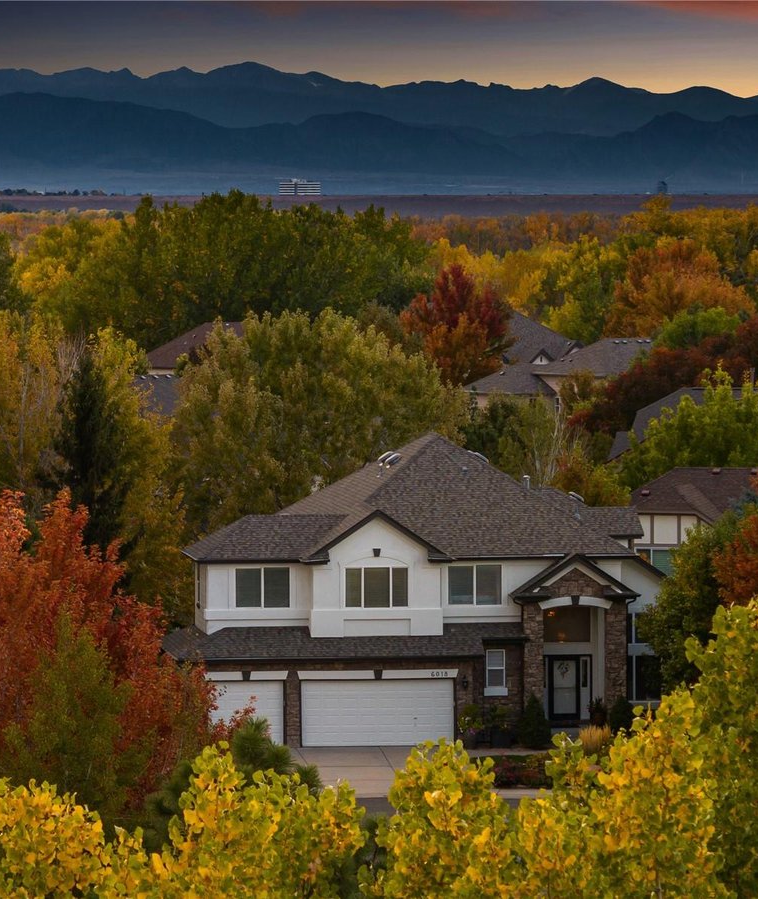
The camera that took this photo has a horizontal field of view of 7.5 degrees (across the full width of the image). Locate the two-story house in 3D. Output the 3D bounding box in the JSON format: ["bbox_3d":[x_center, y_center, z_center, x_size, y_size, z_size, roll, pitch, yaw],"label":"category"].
[{"bbox_3d":[0.700,4.173,190.500,17.000,9.700,15.500,0,3,-10],"label":"two-story house"}]

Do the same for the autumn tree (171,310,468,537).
[{"bbox_3d":[-2.203,1.431,213.000,11.000,13.160,10.200,0,3,0],"label":"autumn tree"}]

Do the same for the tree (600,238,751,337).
[{"bbox_3d":[20.045,-6.928,385.000,10.200,14.390,9.800,0,3,0],"label":"tree"}]

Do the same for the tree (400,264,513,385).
[{"bbox_3d":[4.042,-2.778,300.000,6.200,13.740,6.200,0,3,0],"label":"tree"}]

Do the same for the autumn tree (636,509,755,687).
[{"bbox_3d":[10.101,5.587,183.000,3.900,7.550,3.800,0,3,0],"label":"autumn tree"}]

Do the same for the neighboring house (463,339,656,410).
[{"bbox_3d":[9.994,-1.358,315.000,15.500,9.550,13.500,0,3,-10],"label":"neighboring house"}]

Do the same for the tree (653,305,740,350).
[{"bbox_3d":[17.221,-2.156,312.000,5.400,11.420,5.400,0,3,0],"label":"tree"}]

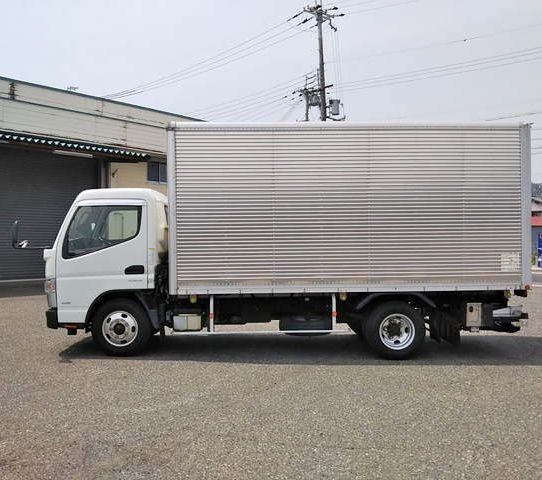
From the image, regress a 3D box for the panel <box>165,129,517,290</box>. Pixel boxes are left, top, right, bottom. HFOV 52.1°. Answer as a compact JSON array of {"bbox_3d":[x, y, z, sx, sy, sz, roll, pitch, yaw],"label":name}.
[{"bbox_3d":[0.946,-0.376,6.710,4.270,2.050,0.080,-1,0,-2],"label":"panel"}]

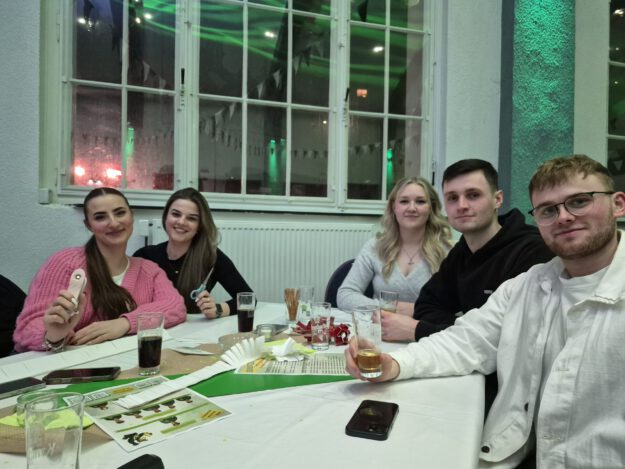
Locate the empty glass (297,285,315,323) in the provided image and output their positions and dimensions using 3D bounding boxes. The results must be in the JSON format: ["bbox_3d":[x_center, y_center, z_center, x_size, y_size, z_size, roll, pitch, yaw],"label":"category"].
[{"bbox_3d":[-0.024,0.274,1.637,0.064,0.137,0.064,1,1,0],"label":"empty glass"}]

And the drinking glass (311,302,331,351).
[{"bbox_3d":[0.025,0.279,1.265,0.062,0.137,0.062,1,1,0],"label":"drinking glass"}]

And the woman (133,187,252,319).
[{"bbox_3d":[-0.525,0.445,1.690,0.570,1.270,0.720,0,1,-29],"label":"woman"}]

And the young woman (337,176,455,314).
[{"bbox_3d":[0.385,0.425,1.700,0.570,1.330,0.720,1,1,22],"label":"young woman"}]

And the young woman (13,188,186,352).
[{"bbox_3d":[-0.720,0.455,1.430,0.600,1.250,0.720,0,1,-32],"label":"young woman"}]

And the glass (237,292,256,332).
[{"bbox_3d":[-0.235,0.274,1.467,0.064,0.135,0.064,1,1,0],"label":"glass"}]

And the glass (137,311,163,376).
[{"bbox_3d":[-0.403,0.272,1.033,0.066,0.143,0.066,1,1,0],"label":"glass"}]

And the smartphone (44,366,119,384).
[{"bbox_3d":[-0.549,0.336,0.995,0.152,0.009,0.073,1,1,-12],"label":"smartphone"}]

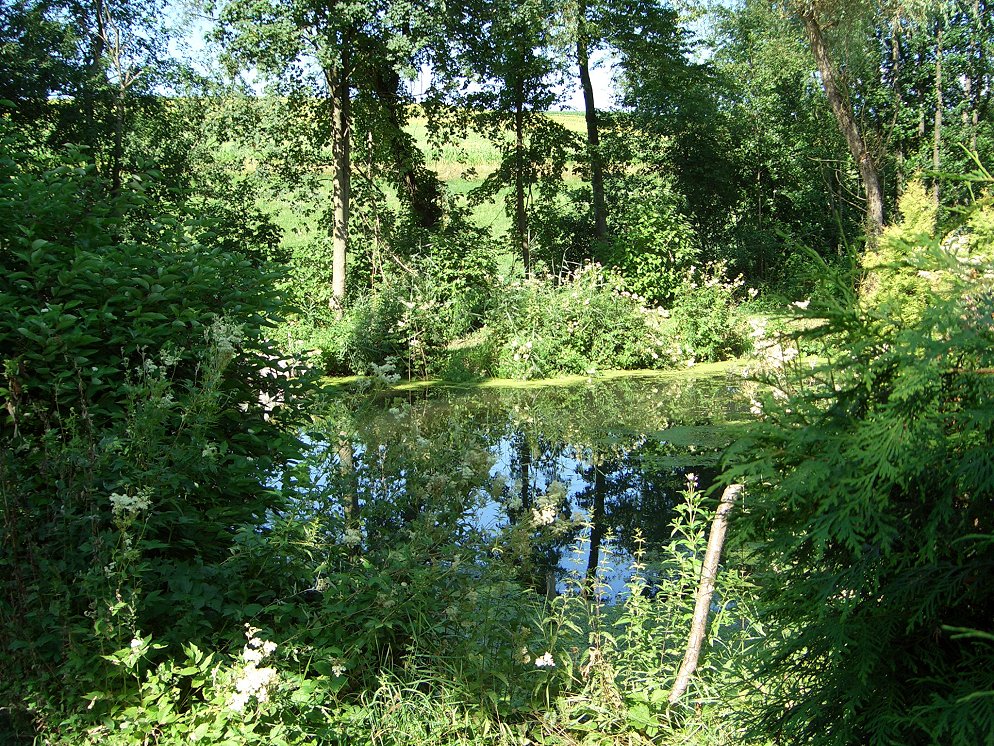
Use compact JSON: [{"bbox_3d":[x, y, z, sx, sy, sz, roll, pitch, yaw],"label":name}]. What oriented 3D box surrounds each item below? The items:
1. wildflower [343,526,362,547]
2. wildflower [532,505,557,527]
[{"bbox_3d":[-0.606,0.686,4.700,0.084,0.078,0.071,0,10,0],"label":"wildflower"},{"bbox_3d":[0.195,0.585,4.600,0.099,0.084,0.084,0,10,0],"label":"wildflower"}]

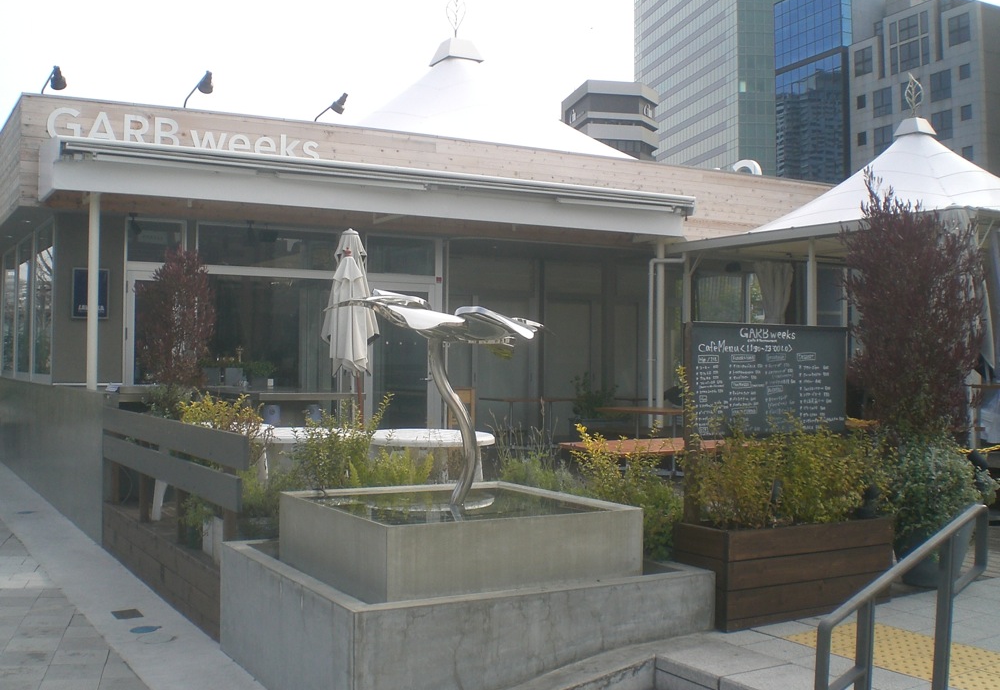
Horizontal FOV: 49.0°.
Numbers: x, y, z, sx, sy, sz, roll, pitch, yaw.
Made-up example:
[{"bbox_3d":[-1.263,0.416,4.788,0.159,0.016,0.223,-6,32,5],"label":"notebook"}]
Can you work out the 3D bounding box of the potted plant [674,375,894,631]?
[{"bbox_3d":[1.493,0.769,5.632,1.250,1.170,0.500,1,-1,-30],"label":"potted plant"}]

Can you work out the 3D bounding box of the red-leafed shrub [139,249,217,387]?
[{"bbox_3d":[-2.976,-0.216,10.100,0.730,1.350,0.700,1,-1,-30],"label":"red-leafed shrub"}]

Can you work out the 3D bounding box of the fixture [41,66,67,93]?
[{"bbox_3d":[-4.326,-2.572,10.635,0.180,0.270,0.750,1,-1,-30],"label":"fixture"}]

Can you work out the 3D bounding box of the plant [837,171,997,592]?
[{"bbox_3d":[2.415,0.200,6.350,0.850,2.360,0.820,1,-1,-30],"label":"plant"}]

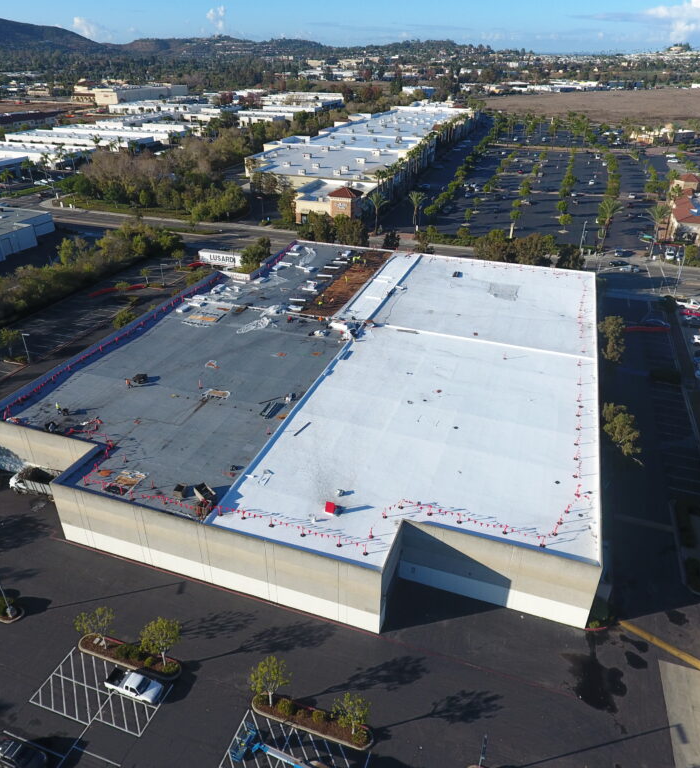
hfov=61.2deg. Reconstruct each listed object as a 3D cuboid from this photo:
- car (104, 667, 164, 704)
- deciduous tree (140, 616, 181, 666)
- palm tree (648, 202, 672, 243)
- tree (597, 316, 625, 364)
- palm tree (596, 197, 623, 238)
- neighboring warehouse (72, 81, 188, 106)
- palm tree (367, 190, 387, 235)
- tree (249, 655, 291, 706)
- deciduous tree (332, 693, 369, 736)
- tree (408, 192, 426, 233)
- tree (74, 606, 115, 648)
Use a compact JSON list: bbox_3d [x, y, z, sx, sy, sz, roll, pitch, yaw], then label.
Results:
[{"bbox_3d":[-18.524,25.965,51.188,5.100,1.680,1.800,10,31,16],"label":"car"},{"bbox_3d":[-16.582,23.332,52.390,3.700,5.100,3.700,10,31,17],"label":"deciduous tree"},{"bbox_3d":[87.594,-44.350,167.302,6.600,12.560,6.600,10,31,17],"label":"palm tree"},{"bbox_3d":[41.487,-4.836,95.339,4.800,12.300,4.800,10,31,17],"label":"tree"},{"bbox_3d":[72.961,-45.619,167.961,6.800,13.950,6.800,10,31,17],"label":"palm tree"},{"bbox_3d":[-244.834,-328.243,663.121,65.000,15.000,125.000,8,30,14],"label":"neighboring warehouse"},{"bbox_3d":[7.956,-51.372,178.387,6.200,12.960,6.200,0,29,0],"label":"palm tree"},{"bbox_3d":[-6.614,25.197,48.957,3.500,5.200,3.500,0,29,0],"label":"tree"},{"bbox_3d":[0.224,26.649,47.683,3.300,5.680,3.300,0,29,0],"label":"deciduous tree"},{"bbox_3d":[19.782,-50.210,175.676,5.800,13.000,5.800,10,31,17],"label":"tree"},{"bbox_3d":[-23.080,22.753,54.039,3.500,4.500,3.500,10,31,17],"label":"tree"}]

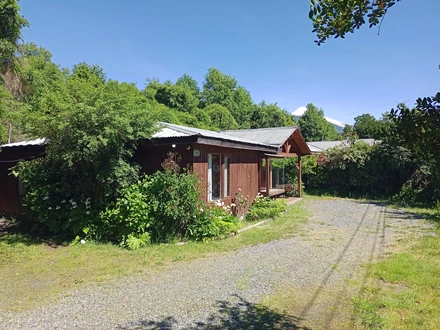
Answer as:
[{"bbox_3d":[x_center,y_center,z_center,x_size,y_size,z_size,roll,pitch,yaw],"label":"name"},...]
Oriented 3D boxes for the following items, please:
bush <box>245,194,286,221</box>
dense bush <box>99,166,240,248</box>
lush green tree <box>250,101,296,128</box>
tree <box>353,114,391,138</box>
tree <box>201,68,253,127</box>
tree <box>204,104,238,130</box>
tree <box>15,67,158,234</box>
[{"bbox_3d":[1.589,1.407,11.082,0.950,0.740,1.600,0,-1,24],"label":"bush"},{"bbox_3d":[-1.192,0.881,7.489,3.200,1.650,1.700,0,-1,0],"label":"dense bush"},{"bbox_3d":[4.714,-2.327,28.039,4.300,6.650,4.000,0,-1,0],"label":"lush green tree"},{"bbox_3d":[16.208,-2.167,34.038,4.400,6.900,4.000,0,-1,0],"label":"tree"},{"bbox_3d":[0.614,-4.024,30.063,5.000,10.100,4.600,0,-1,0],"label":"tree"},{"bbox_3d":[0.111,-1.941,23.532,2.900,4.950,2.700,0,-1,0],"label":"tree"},{"bbox_3d":[-3.544,-0.454,8.508,3.700,4.350,3.200,0,-1,0],"label":"tree"}]

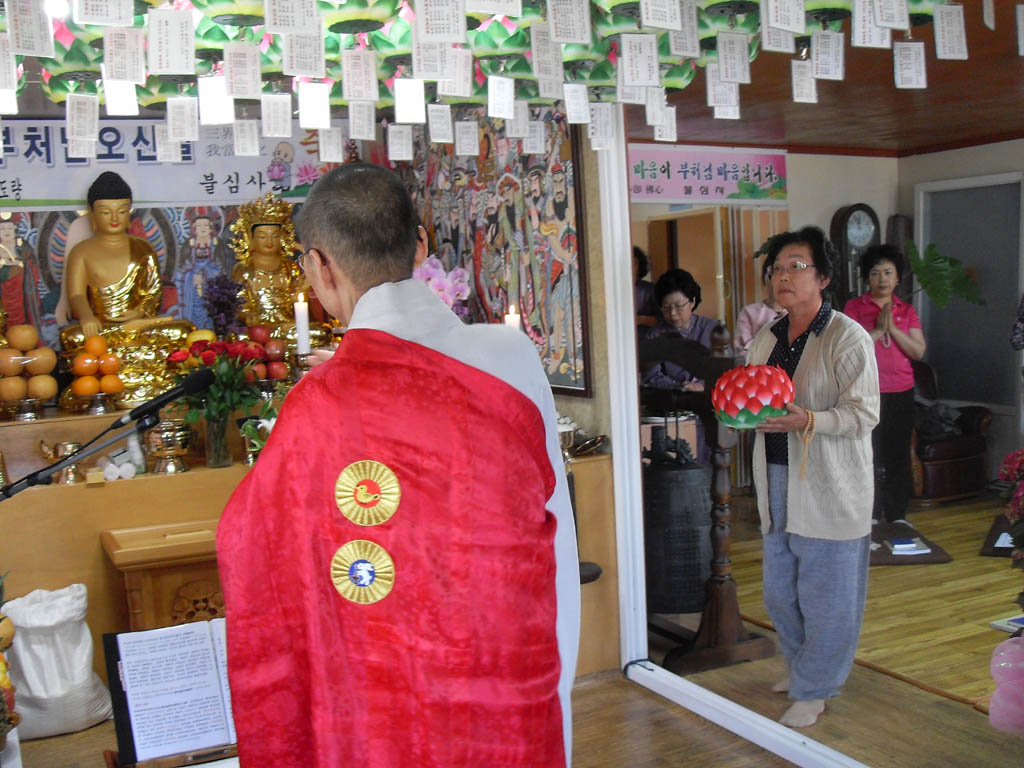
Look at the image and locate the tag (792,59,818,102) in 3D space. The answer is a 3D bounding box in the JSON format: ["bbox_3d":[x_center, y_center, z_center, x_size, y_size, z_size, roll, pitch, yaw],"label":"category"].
[{"bbox_3d":[0.814,-0.840,3.040,0.081,0.116,0.004,-5,3,-22],"label":"tag"}]

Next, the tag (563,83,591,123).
[{"bbox_3d":[0.213,-0.909,3.553,0.091,0.126,0.006,-5,5,-27],"label":"tag"}]

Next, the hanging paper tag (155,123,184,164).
[{"bbox_3d":[-1.025,-0.718,3.270,0.074,0.108,0.004,-4,5,-20],"label":"hanging paper tag"}]

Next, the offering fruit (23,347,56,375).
[{"bbox_3d":[-1.522,-0.076,3.530,0.104,0.094,0.104,-5,6,-27],"label":"offering fruit"}]

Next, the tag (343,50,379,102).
[{"bbox_3d":[-0.332,-0.676,2.400,0.074,0.108,0.004,-3,5,-11],"label":"tag"}]

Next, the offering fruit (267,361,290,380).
[{"bbox_3d":[-0.840,-0.049,3.930,0.080,0.071,0.080,-5,6,-27],"label":"offering fruit"}]

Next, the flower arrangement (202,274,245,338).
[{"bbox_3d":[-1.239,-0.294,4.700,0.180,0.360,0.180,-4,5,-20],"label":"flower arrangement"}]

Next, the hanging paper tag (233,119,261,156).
[{"bbox_3d":[-0.942,-0.873,3.882,0.091,0.126,0.006,-5,5,-27],"label":"hanging paper tag"}]

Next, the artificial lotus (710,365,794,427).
[{"bbox_3d":[0.727,0.039,3.300,0.252,0.190,0.252,0,5,27],"label":"artificial lotus"}]

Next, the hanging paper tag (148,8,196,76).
[{"bbox_3d":[-0.620,-0.623,1.995,0.081,0.116,0.004,-1,4,-2],"label":"hanging paper tag"}]

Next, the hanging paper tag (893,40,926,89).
[{"bbox_3d":[0.947,-0.757,2.600,0.074,0.108,0.004,-3,5,-8],"label":"hanging paper tag"}]

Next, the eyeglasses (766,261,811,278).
[{"bbox_3d":[0.900,-0.366,3.459,0.138,0.043,0.135,1,6,41],"label":"eyeglasses"}]

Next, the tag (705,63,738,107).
[{"bbox_3d":[0.560,-0.795,2.908,0.081,0.116,0.004,-2,0,-3],"label":"tag"}]

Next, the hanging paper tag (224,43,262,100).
[{"bbox_3d":[-0.601,-0.698,2.448,0.081,0.116,0.004,-2,9,-9],"label":"hanging paper tag"}]

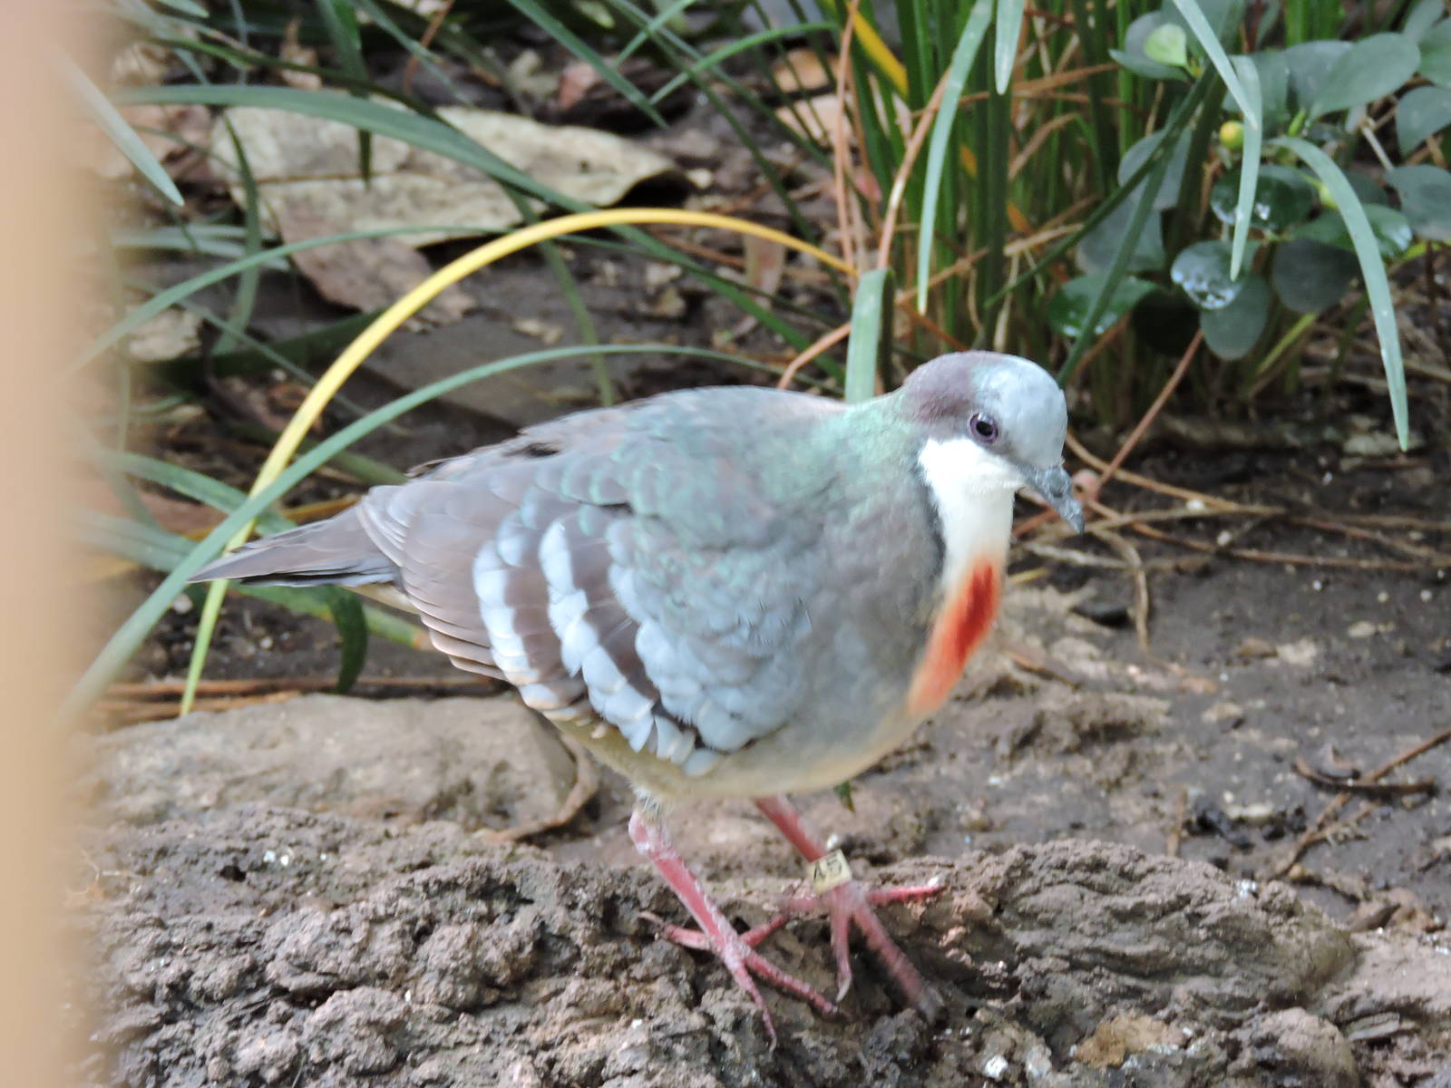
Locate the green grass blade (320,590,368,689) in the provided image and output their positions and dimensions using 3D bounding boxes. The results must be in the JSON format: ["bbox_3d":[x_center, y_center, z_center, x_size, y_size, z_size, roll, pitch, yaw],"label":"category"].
[{"bbox_3d":[-0.104,0.026,1.950,0.013,0.030,0.015,0,22,0],"label":"green grass blade"}]

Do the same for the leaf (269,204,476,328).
[{"bbox_3d":[-0.117,-0.092,2.360,0.070,0.018,0.042,11,27,23],"label":"leaf"}]

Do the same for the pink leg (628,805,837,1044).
[{"bbox_3d":[0.002,0.093,1.750,0.060,0.045,0.042,16,27,35],"label":"pink leg"}]

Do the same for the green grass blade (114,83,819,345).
[{"bbox_3d":[-0.079,-0.100,2.180,0.214,0.064,0.060,0,22,0],"label":"green grass blade"}]

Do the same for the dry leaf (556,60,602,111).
[{"bbox_3d":[-0.050,-0.155,2.420,0.016,0.013,0.014,0,22,0],"label":"dry leaf"}]

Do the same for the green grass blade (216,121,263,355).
[{"bbox_3d":[-0.150,-0.095,2.200,0.015,0.068,0.030,0,22,0],"label":"green grass blade"}]

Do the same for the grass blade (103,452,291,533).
[{"bbox_3d":[-0.161,-0.016,2.170,0.060,0.020,0.022,0,25,0],"label":"grass blade"}]

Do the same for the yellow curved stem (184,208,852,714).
[{"bbox_3d":[-0.069,-0.034,2.137,0.245,0.105,0.052,-17,30,-32],"label":"yellow curved stem"}]

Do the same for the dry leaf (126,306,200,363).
[{"bbox_3d":[-0.184,-0.068,2.330,0.028,0.010,0.024,0,25,0],"label":"dry leaf"}]

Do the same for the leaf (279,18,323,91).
[{"bbox_3d":[-0.147,-0.169,2.460,0.015,0.022,0.013,0,22,0],"label":"leaf"}]

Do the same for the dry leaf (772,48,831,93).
[{"bbox_3d":[0.027,-0.169,2.540,0.022,0.010,0.020,0,25,0],"label":"dry leaf"}]

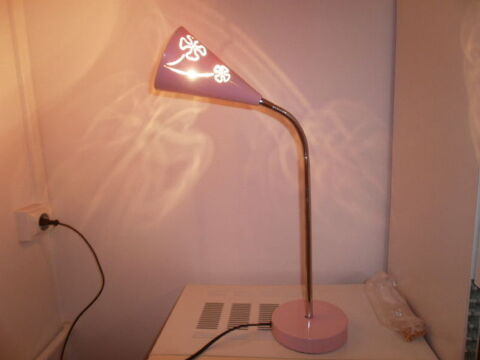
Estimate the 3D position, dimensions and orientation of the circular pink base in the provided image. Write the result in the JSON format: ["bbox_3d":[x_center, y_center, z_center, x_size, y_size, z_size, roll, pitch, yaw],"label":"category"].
[{"bbox_3d":[0.126,0.261,0.655,0.133,0.026,0.133,-2,11,8],"label":"circular pink base"}]

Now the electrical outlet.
[{"bbox_3d":[-0.493,0.102,0.867,0.039,0.068,0.072,-2,11,8],"label":"electrical outlet"}]

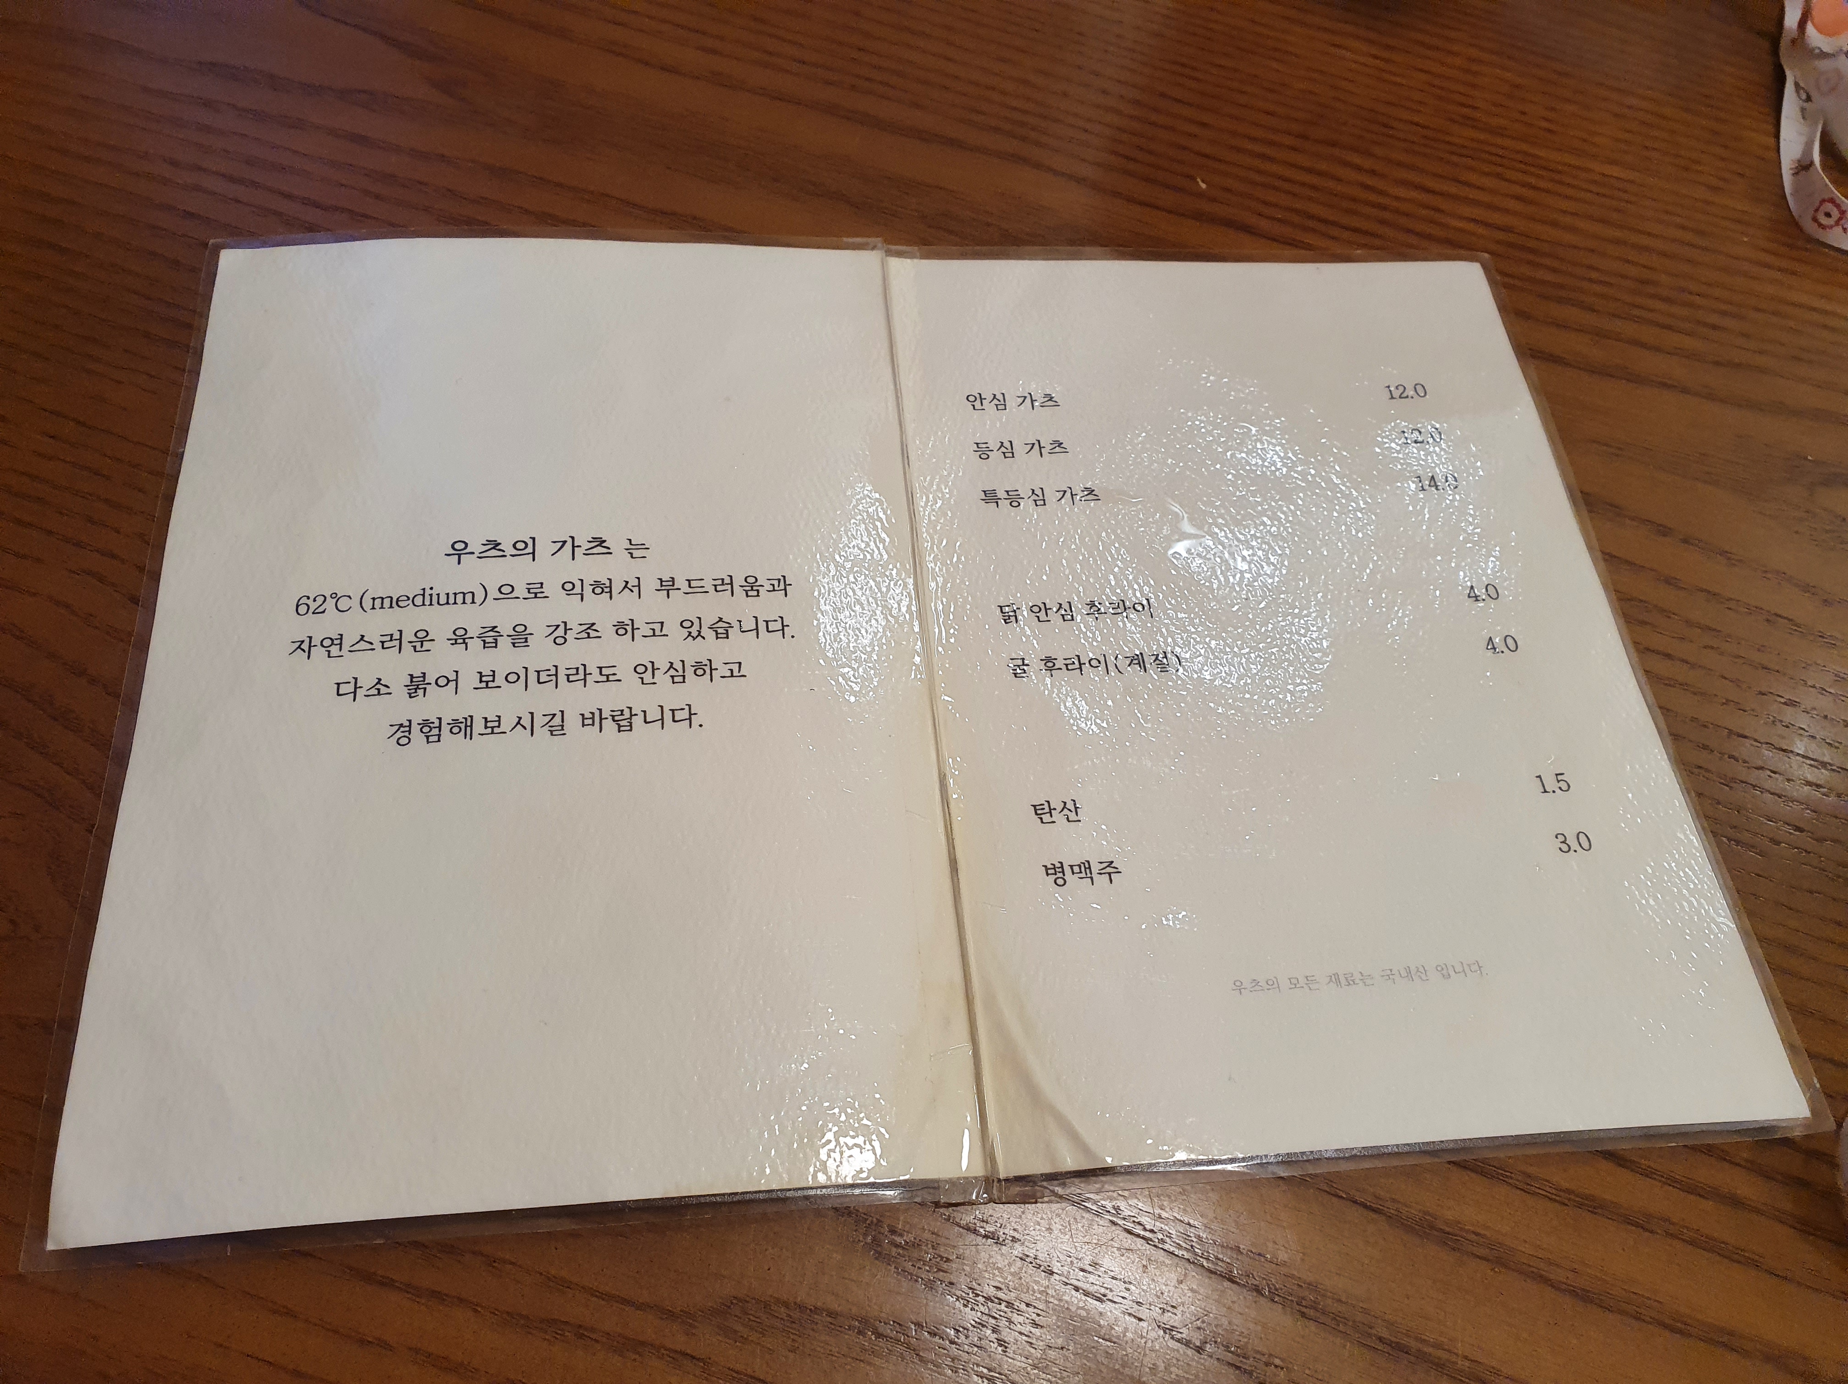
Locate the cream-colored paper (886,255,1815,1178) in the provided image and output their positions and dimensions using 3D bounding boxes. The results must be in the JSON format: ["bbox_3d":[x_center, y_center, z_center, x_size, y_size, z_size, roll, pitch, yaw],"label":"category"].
[{"bbox_3d":[0.075,-0.014,0.288,0.149,0.004,0.210,-2,61,-8],"label":"cream-colored paper"}]

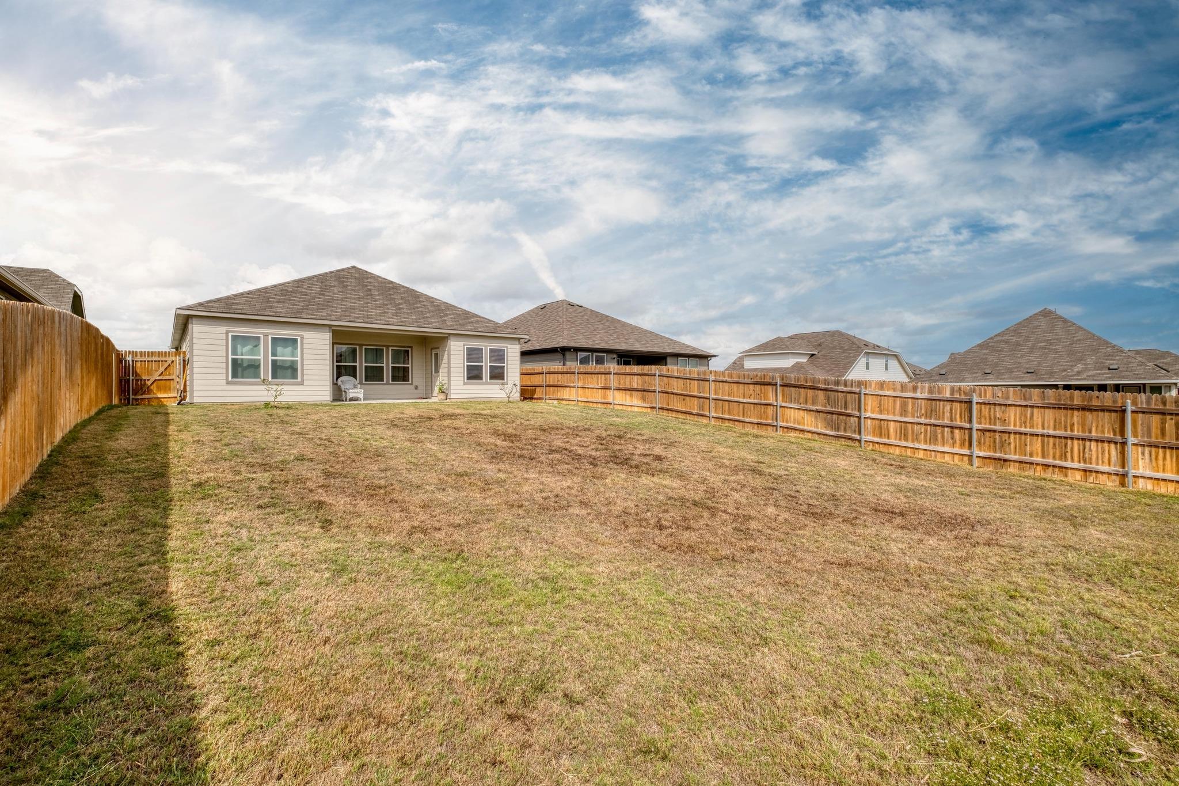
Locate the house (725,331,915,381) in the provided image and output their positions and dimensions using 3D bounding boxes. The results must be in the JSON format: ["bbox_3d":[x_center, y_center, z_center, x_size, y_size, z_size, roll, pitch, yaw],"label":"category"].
[{"bbox_3d":[24.500,-2.660,54.200,17.500,7.900,14.800,-1,1,-37],"label":"house"}]

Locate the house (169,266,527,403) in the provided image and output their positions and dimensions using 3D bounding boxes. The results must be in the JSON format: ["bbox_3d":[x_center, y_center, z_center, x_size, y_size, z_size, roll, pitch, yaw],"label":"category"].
[{"bbox_3d":[-13.370,-2.855,25.780,12.800,6.360,17.300,-1,1,-40],"label":"house"}]

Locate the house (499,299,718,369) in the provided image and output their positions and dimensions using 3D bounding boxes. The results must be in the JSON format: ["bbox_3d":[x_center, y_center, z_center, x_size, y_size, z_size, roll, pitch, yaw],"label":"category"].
[{"bbox_3d":[-2.350,-3.170,37.100,13.700,7.150,19.300,-1,1,-40],"label":"house"}]

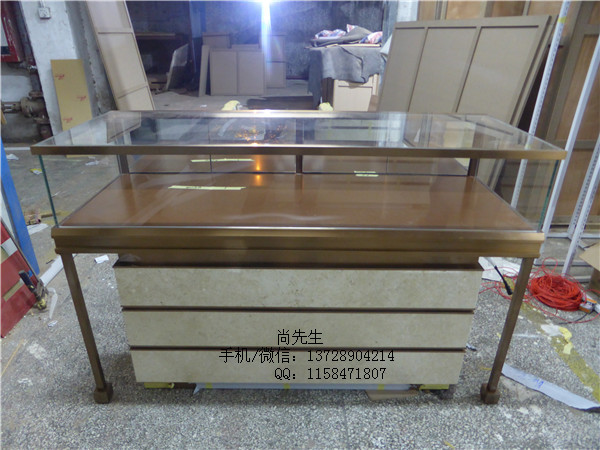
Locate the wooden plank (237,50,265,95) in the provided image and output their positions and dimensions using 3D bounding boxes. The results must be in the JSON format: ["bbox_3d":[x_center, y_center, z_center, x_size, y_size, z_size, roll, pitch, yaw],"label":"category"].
[{"bbox_3d":[-1.046,-3.231,8.860,0.575,0.898,0.040,0,15,0],"label":"wooden plank"}]

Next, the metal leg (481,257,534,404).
[{"bbox_3d":[0.744,0.395,1.497,0.052,0.637,0.052,0,25,0],"label":"metal leg"}]

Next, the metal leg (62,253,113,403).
[{"bbox_3d":[-0.756,0.382,1.486,0.052,0.637,0.052,0,25,0],"label":"metal leg"}]

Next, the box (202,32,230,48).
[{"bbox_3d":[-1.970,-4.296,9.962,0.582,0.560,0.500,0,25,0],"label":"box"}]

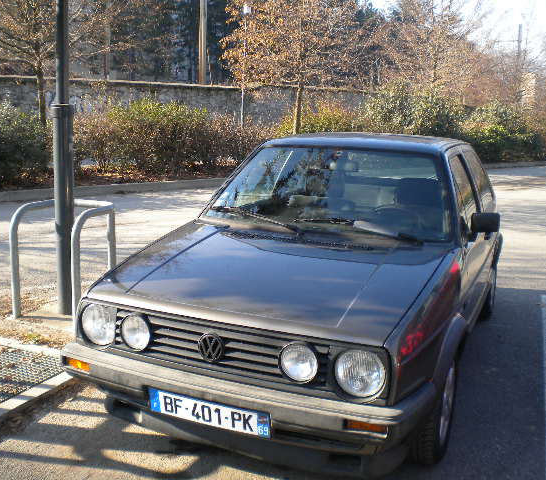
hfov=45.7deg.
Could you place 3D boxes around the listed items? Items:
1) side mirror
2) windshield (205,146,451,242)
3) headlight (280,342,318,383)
[{"bbox_3d":[1.142,-0.091,3.472,0.160,0.110,0.085,6,12,22],"label":"side mirror"},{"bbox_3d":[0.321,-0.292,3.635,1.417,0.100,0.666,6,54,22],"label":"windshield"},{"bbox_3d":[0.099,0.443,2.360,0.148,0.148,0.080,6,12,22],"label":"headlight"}]

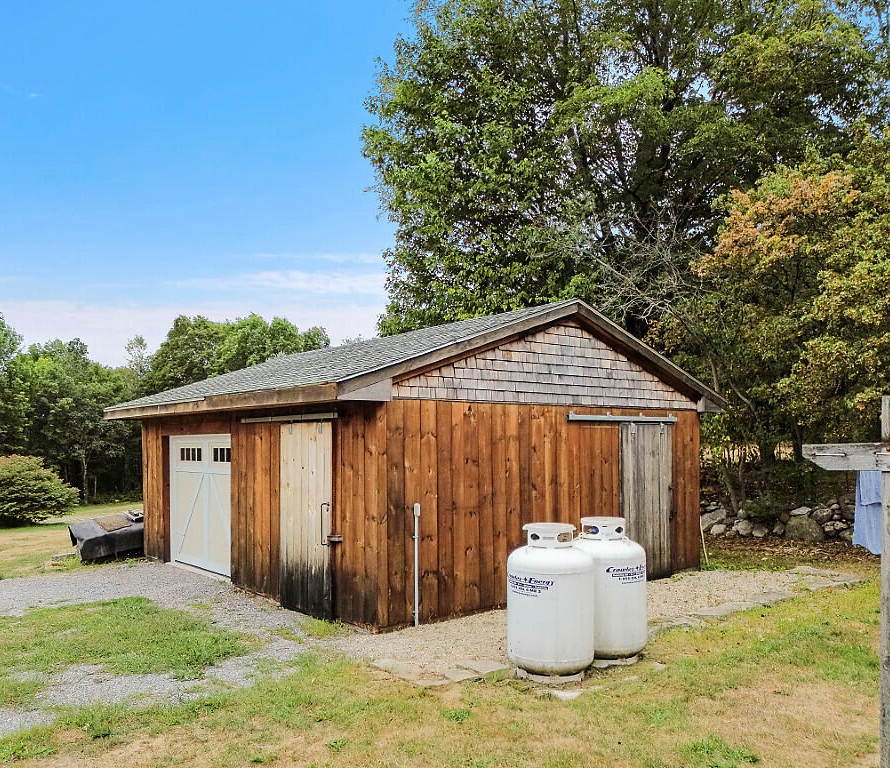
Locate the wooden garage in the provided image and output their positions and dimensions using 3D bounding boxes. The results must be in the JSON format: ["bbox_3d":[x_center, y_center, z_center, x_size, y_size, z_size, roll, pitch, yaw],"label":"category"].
[{"bbox_3d":[-0.998,0.998,12.250,7.200,3.900,8.150,2,-3,-39],"label":"wooden garage"}]

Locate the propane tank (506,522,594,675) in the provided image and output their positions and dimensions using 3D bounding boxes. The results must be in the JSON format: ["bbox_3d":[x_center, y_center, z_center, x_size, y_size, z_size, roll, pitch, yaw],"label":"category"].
[{"bbox_3d":[0.935,1.885,6.280,0.760,1.300,0.760,0,-2,0],"label":"propane tank"}]

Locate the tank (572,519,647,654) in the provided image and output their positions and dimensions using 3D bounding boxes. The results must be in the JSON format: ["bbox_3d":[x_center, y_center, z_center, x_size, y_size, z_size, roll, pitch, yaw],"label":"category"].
[{"bbox_3d":[1.550,1.950,6.800,0.760,1.300,0.760,0,-2,0],"label":"tank"}]

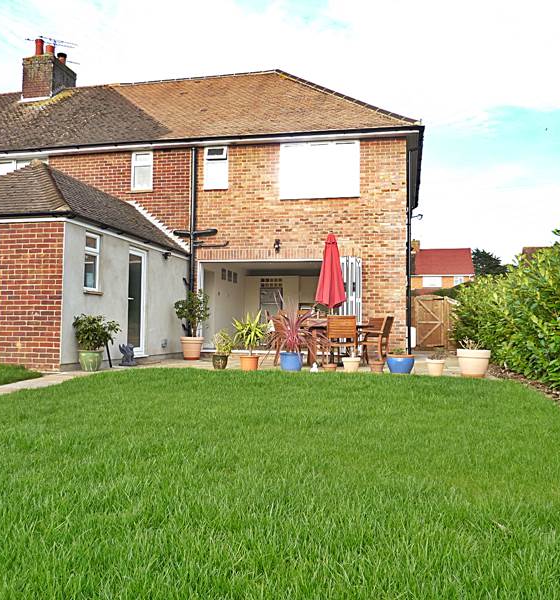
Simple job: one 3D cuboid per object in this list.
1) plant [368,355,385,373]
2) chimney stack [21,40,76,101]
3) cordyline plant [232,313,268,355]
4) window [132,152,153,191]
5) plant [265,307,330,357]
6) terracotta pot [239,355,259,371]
[{"bbox_3d":[1.441,0.954,8.607,0.225,0.269,0.225,0,-3,12],"label":"plant"},{"bbox_3d":[-7.334,-7.127,18.479,1.060,1.940,1.280,0,-3,12],"label":"chimney stack"},{"bbox_3d":[-0.447,0.522,8.750,0.534,0.666,0.520,1,-3,0],"label":"cordyline plant"},{"bbox_3d":[-3.239,-3.018,13.596,0.552,0.942,0.100,0,-3,12],"label":"window"},{"bbox_3d":[0.263,0.459,8.700,0.974,0.783,0.900,0,-3,12],"label":"plant"},{"bbox_3d":[-0.454,0.957,8.686,0.280,0.222,0.280,1,-3,0],"label":"terracotta pot"}]

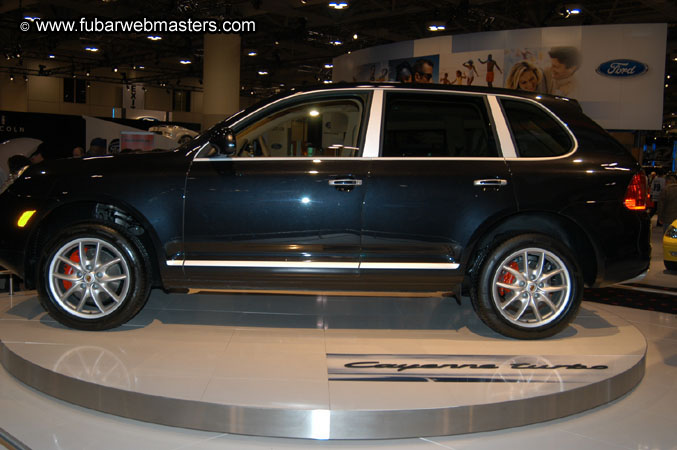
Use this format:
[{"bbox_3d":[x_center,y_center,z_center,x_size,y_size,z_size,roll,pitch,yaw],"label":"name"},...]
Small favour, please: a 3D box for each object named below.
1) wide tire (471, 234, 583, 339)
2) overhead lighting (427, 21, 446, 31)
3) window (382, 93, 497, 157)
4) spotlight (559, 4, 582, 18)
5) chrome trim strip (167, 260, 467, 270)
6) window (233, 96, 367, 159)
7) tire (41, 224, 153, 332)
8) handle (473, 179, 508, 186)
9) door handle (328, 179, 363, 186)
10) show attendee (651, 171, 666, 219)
[{"bbox_3d":[1.258,0.397,4.535,0.715,0.710,0.280,1,4,-2],"label":"wide tire"},{"bbox_3d":[4.142,-8.410,28.581,0.800,0.360,0.650,2,4,0],"label":"overhead lighting"},{"bbox_3d":[0.681,-0.659,4.495,0.764,0.464,0.050,1,-16,-2],"label":"window"},{"bbox_3d":[8.822,-8.049,25.497,0.720,0.360,0.620,2,4,0],"label":"spotlight"},{"bbox_3d":[-0.156,0.258,4.356,1.886,0.035,0.030,1,4,-1],"label":"chrome trim strip"},{"bbox_3d":[-0.255,-0.640,4.459,0.851,0.434,0.050,1,-16,-2],"label":"window"},{"bbox_3d":[-1.595,0.328,4.459,0.715,0.710,0.280,1,4,-2],"label":"tire"},{"bbox_3d":[0.983,-0.273,4.367,0.219,0.041,0.050,1,4,-2],"label":"handle"},{"bbox_3d":[0.047,-0.271,4.345,0.216,0.041,0.050,1,4,-2],"label":"door handle"},{"bbox_3d":[9.529,-0.818,20.120,0.520,1.696,0.360,4,5,30],"label":"show attendee"}]

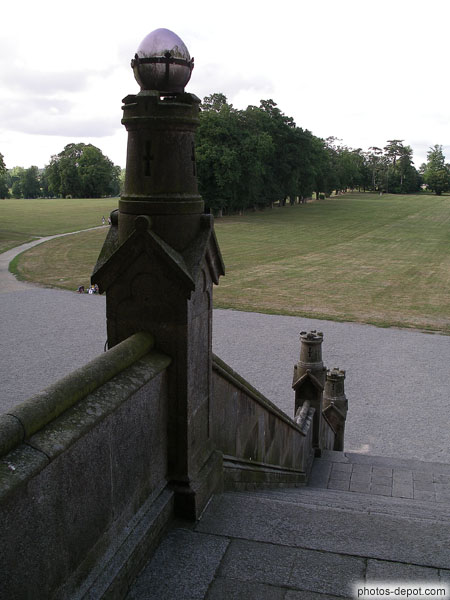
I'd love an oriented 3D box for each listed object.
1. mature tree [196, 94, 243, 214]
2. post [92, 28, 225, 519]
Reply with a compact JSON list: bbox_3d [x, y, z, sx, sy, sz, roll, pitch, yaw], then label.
[{"bbox_3d":[-3.021,-35.167,155.000,14.502,28.133,14.502,1,10,0],"label":"mature tree"},{"bbox_3d":[-0.322,-0.132,3.253,0.530,2.350,0.530,3,10,13],"label":"post"}]

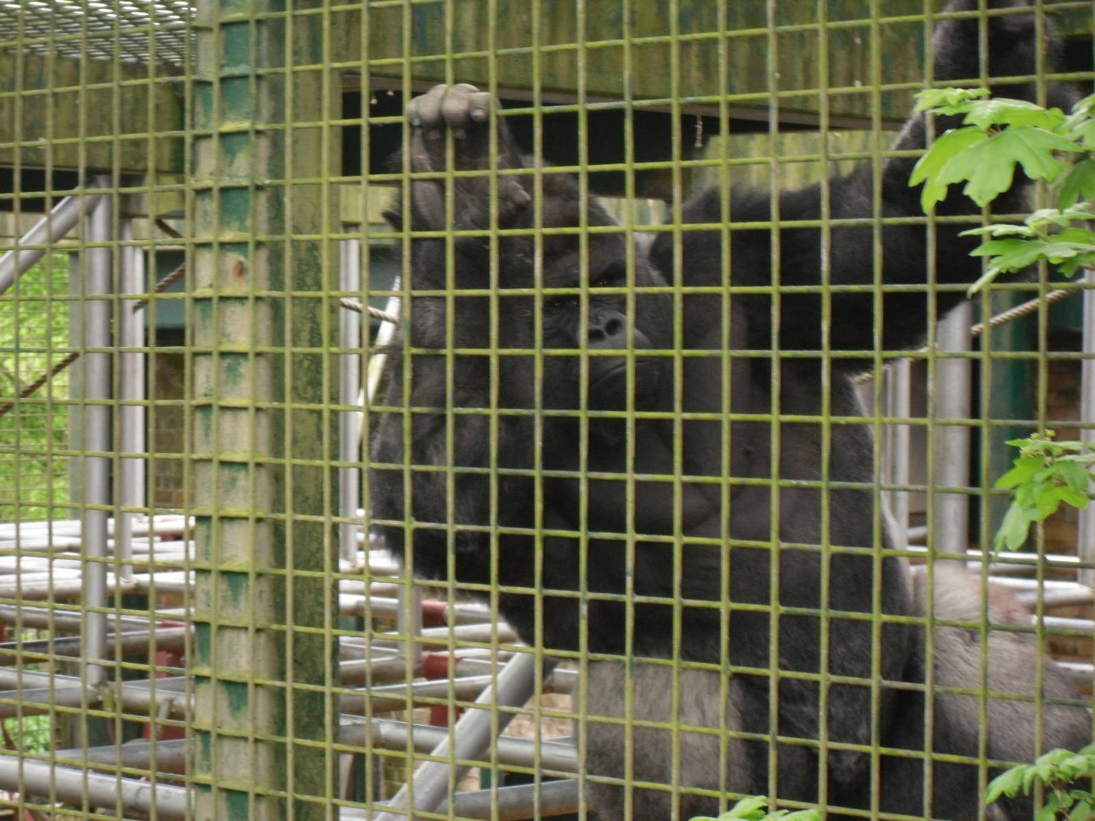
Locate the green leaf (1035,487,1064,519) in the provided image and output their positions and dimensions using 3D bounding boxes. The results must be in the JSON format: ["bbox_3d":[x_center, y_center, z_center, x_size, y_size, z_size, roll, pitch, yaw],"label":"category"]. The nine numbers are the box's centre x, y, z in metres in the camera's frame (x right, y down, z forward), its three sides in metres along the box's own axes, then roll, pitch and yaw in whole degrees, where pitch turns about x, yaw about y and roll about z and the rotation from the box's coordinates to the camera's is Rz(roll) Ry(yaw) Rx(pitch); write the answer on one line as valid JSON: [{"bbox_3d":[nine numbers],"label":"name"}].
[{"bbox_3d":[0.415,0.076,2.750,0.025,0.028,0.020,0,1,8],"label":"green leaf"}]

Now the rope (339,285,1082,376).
[{"bbox_3d":[0.363,-0.178,7.400,1.660,0.200,0.120,0,1,0],"label":"rope"}]

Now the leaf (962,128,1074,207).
[{"bbox_3d":[0.387,-0.202,2.750,0.103,0.065,0.040,0,1,8],"label":"leaf"}]

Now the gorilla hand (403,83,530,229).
[{"bbox_3d":[-0.102,-0.320,4.170,0.140,0.183,0.110,1,1,27],"label":"gorilla hand"}]

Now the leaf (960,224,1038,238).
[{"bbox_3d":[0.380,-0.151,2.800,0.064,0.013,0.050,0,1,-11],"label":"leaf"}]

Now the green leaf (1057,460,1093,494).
[{"bbox_3d":[0.445,0.057,2.800,0.032,0.030,0.024,0,1,-11],"label":"green leaf"}]

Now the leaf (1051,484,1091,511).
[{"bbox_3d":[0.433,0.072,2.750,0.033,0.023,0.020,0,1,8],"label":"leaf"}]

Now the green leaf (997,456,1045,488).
[{"bbox_3d":[0.400,0.052,2.800,0.044,0.028,0.028,1,1,22],"label":"green leaf"}]

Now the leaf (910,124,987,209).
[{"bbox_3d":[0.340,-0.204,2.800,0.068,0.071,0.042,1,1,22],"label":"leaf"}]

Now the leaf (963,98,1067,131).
[{"bbox_3d":[0.387,-0.245,2.750,0.086,0.025,0.060,0,1,8],"label":"leaf"}]

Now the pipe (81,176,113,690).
[{"bbox_3d":[-0.934,0.046,6.900,0.050,1.060,0.050,0,1,-7],"label":"pipe"}]

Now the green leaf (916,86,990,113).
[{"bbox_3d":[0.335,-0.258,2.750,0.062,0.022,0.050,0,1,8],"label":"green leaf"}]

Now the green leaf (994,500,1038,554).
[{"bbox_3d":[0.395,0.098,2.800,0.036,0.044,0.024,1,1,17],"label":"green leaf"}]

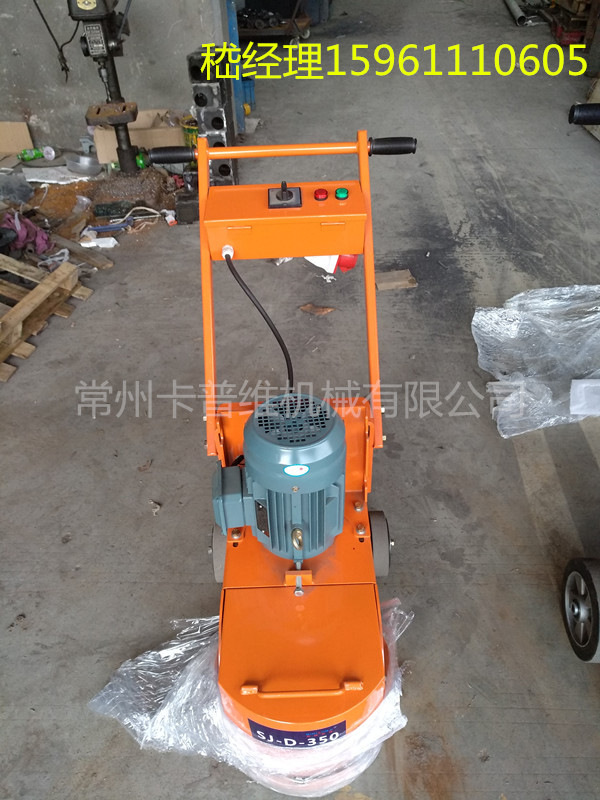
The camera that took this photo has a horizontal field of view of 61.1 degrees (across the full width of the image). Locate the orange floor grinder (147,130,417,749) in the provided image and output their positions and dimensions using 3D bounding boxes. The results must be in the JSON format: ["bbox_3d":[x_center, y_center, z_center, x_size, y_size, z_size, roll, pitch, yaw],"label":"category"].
[{"bbox_3d":[-0.022,0.045,1.110,0.650,0.910,1.080,-2,41,0],"label":"orange floor grinder"}]

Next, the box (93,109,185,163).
[{"bbox_3d":[-1.211,-1.980,3.857,0.640,0.250,0.420,-1,42,0],"label":"box"}]

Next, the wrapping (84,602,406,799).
[{"bbox_3d":[-0.096,0.605,1.074,0.680,0.160,0.350,-1,42,0],"label":"wrapping"}]

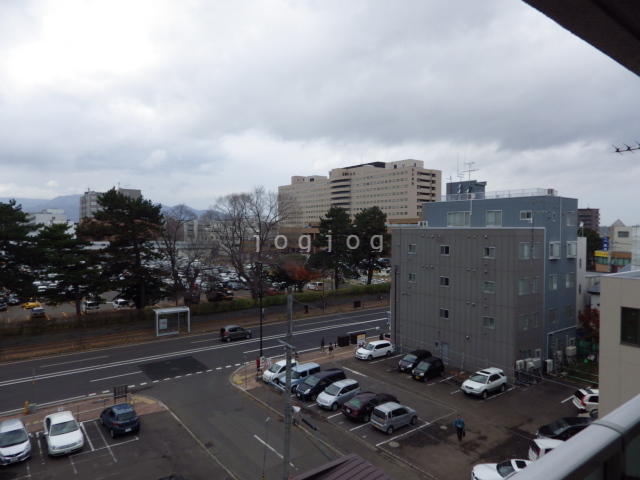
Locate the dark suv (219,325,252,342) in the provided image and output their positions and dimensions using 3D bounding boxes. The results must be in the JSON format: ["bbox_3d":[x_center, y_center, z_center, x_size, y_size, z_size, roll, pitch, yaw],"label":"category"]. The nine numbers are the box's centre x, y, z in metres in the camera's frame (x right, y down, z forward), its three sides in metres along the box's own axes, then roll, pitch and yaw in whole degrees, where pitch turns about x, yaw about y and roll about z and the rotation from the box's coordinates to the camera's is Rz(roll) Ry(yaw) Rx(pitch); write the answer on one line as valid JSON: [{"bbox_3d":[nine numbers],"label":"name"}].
[{"bbox_3d":[-10.513,11.620,50.896,3.800,1.600,1.670,0,1,-36],"label":"dark suv"}]

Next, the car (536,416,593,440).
[{"bbox_3d":[16.117,12.289,25.856,4.400,1.490,1.700,0,1,2],"label":"car"}]

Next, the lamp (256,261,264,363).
[{"bbox_3d":[-5.982,7.366,40.893,0.350,10.300,1.000,-1,2,-39],"label":"lamp"}]

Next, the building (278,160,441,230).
[{"bbox_3d":[19.374,-19.188,289.811,26.000,52.000,139.000,-1,2,-39],"label":"building"}]

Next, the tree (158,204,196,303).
[{"bbox_3d":[-24.615,2.829,70.500,6.600,17.800,6.600,-1,2,-39],"label":"tree"}]

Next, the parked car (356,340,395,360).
[{"bbox_3d":[6.097,11.743,44.475,4.400,1.500,1.700,-1,2,-36],"label":"parked car"}]

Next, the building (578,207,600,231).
[{"bbox_3d":[179.943,-6.603,282.154,15.000,28.800,20.000,-1,2,-39],"label":"building"}]

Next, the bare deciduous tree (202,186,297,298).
[{"bbox_3d":[-14.095,0.765,81.879,18.300,23.107,15.500,0,1,-10],"label":"bare deciduous tree"}]

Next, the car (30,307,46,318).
[{"bbox_3d":[-43.052,11.083,62.200,1.700,1.500,4.100,-1,2,-39],"label":"car"}]

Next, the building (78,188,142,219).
[{"bbox_3d":[-133.667,-11.811,260.878,28.763,39.386,30.000,0,1,-36],"label":"building"}]

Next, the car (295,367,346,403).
[{"bbox_3d":[0.131,11.967,33.616,4.350,1.660,1.740,0,1,-36],"label":"car"}]

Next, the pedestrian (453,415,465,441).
[{"bbox_3d":[9.024,12.148,26.280,0.620,1.670,0.420,1,1,12],"label":"pedestrian"}]

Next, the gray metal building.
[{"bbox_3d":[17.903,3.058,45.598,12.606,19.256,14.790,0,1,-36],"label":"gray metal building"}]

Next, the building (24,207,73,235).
[{"bbox_3d":[-161.440,-5.002,243.383,16.000,24.000,35.000,-1,2,-39],"label":"building"}]

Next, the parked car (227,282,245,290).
[{"bbox_3d":[-19.653,10.823,94.787,1.720,1.500,4.500,0,1,-36],"label":"parked car"}]

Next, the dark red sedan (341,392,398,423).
[{"bbox_3d":[3.906,12.098,30.333,4.600,1.430,1.730,-1,2,-36],"label":"dark red sedan"}]

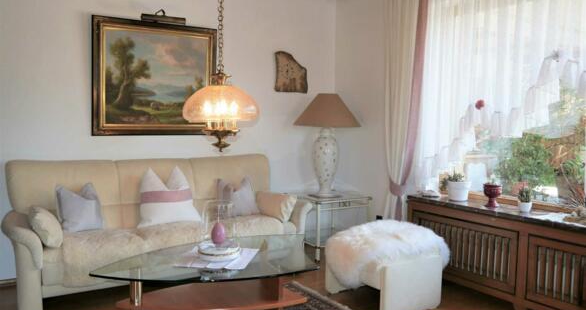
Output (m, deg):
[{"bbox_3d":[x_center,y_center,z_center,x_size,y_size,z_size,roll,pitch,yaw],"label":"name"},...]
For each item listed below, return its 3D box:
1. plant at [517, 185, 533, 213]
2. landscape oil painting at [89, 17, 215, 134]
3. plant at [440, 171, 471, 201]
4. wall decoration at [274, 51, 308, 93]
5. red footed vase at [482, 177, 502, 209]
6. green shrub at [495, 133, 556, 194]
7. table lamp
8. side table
[{"bbox_3d":[1.482,0.276,3.026,0.101,0.165,0.101,-2,5,-33],"label":"plant"},{"bbox_3d":[-1.069,-0.608,3.818,1.005,0.899,0.045,-2,5,-33],"label":"landscape oil painting"},{"bbox_3d":[1.207,0.221,3.478,0.191,0.206,0.209,-2,5,-33],"label":"plant"},{"bbox_3d":[-0.007,-0.776,4.516,0.371,0.400,0.030,-2,5,-33],"label":"wall decoration"},{"bbox_3d":[1.327,0.242,3.160,0.130,0.209,0.130,-2,5,-33],"label":"red footed vase"},{"bbox_3d":[2.746,0.106,5.600,0.700,0.730,0.750,-2,5,-33],"label":"green shrub"},{"bbox_3d":[0.303,-0.087,4.145,0.586,0.889,0.586,0,4,0],"label":"table lamp"},{"bbox_3d":[0.305,0.609,4.144,0.534,0.516,0.476,-2,5,-33],"label":"side table"}]

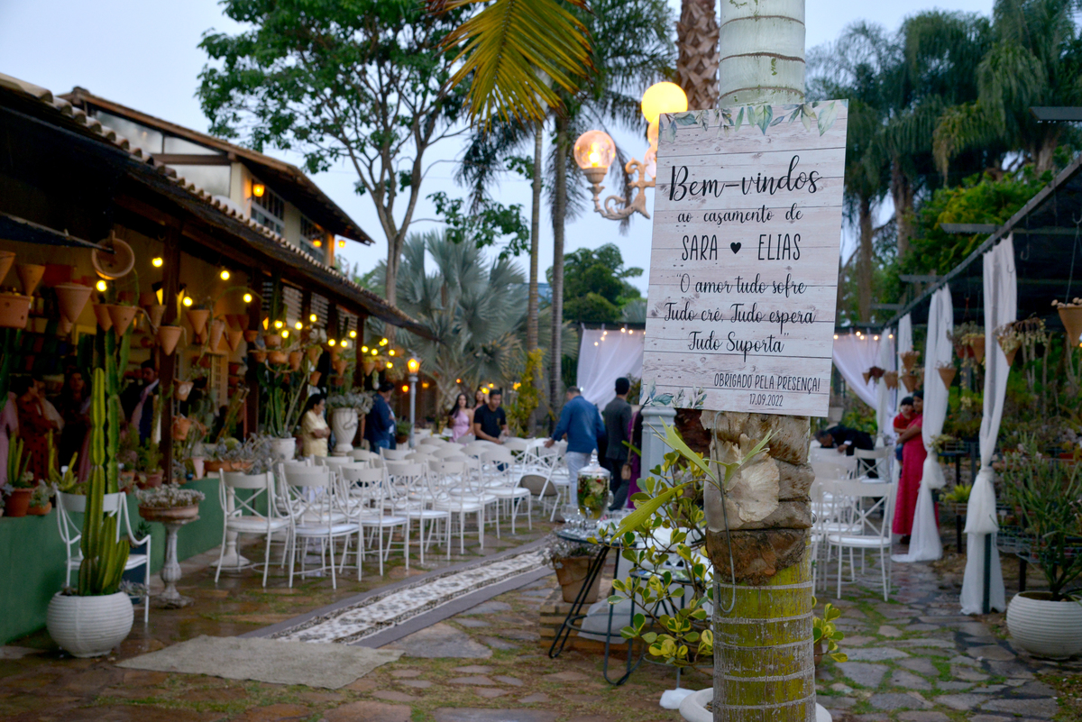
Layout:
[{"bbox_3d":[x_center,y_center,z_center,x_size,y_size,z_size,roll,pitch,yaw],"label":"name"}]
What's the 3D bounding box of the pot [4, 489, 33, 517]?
[{"bbox_3d":[-3.247,0.885,7.100,0.180,0.185,0.180,1,-2,0],"label":"pot"}]

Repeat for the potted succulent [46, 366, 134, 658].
[{"bbox_3d":[-2.600,0.840,6.633,0.510,1.700,0.510,1,-2,0],"label":"potted succulent"}]

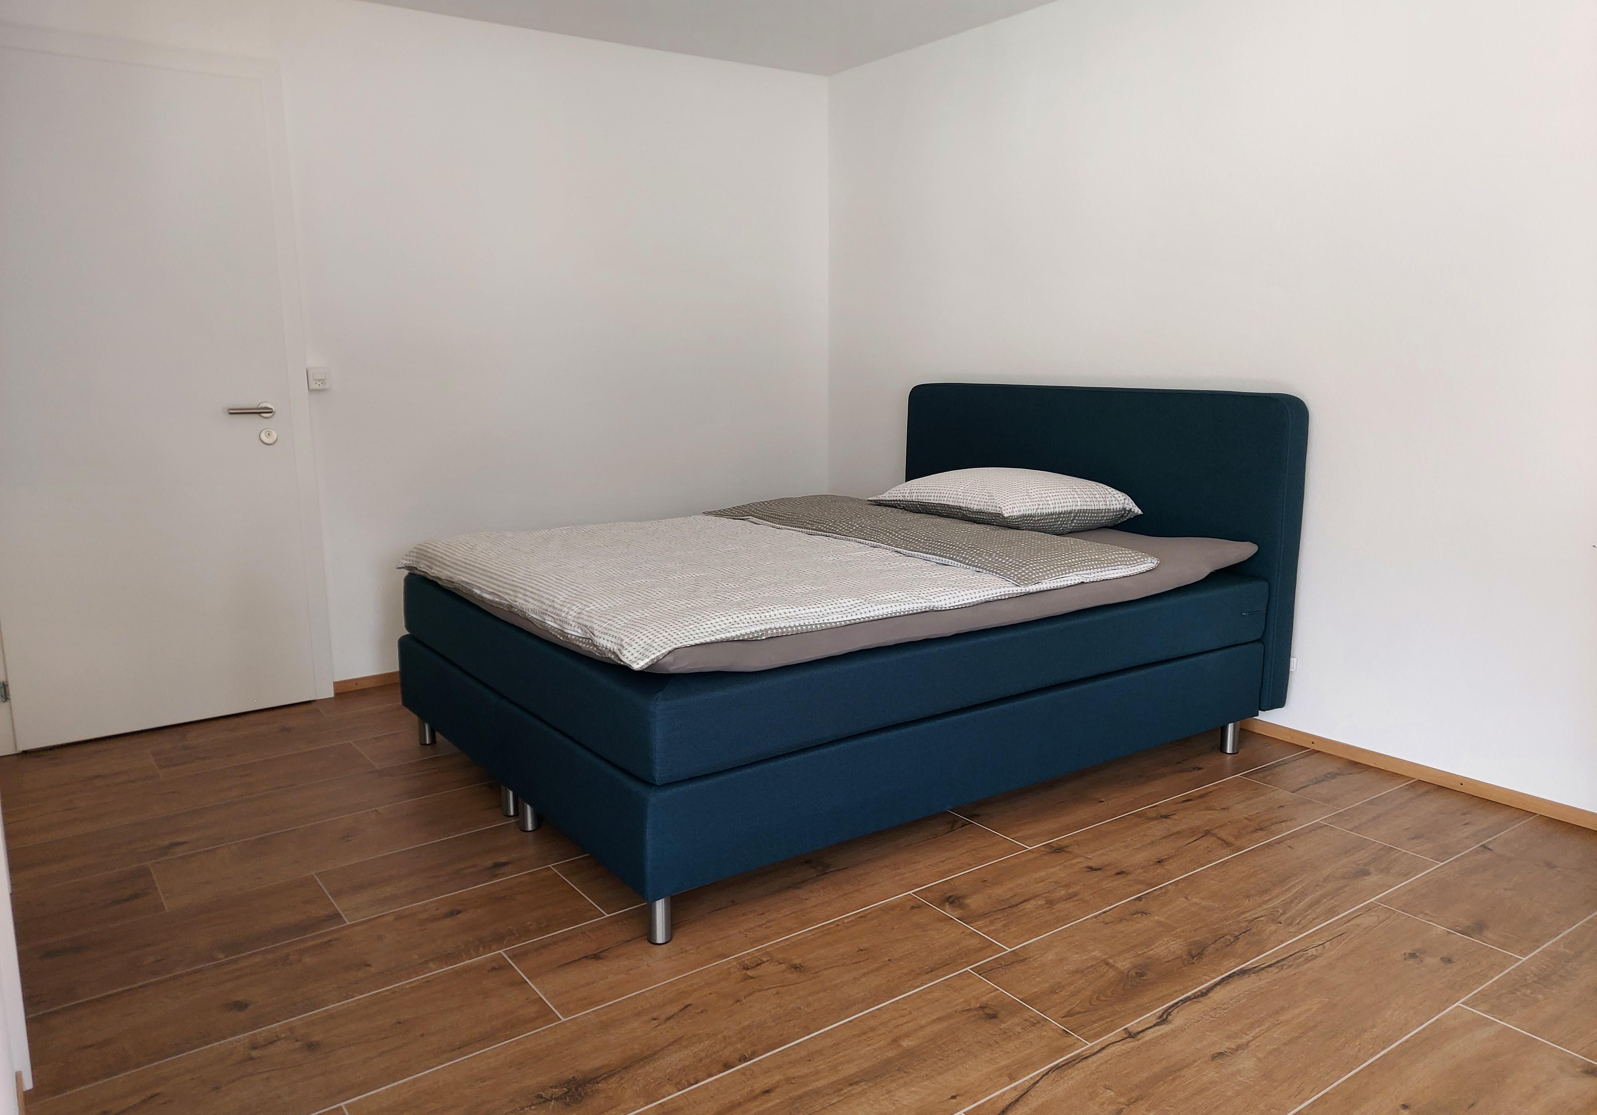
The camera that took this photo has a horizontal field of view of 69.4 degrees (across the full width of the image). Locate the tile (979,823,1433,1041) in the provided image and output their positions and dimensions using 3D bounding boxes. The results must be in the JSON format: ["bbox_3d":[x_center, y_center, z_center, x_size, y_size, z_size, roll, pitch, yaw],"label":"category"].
[{"bbox_3d":[0.905,0.755,2.438,1.195,0.010,0.301,-8,12,-34],"label":"tile"}]

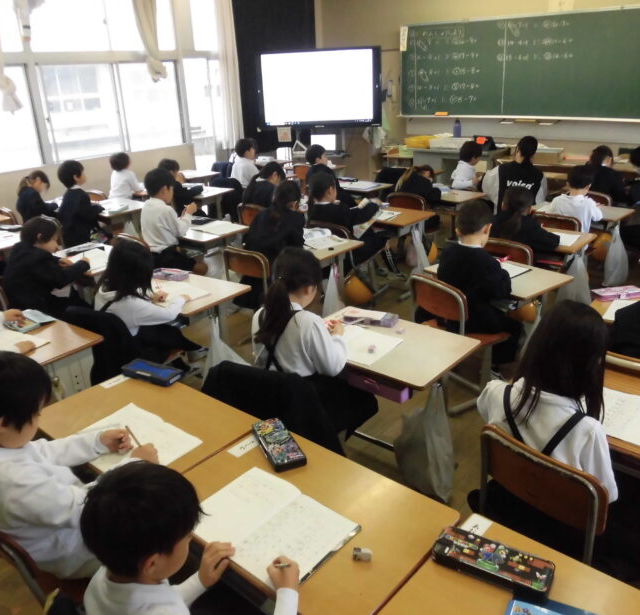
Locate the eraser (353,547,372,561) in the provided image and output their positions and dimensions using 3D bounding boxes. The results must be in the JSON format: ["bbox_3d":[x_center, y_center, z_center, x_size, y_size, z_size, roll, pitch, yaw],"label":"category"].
[{"bbox_3d":[0.095,0.549,1.262,0.037,0.020,0.016,0,22,4],"label":"eraser"}]

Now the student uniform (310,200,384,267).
[{"bbox_3d":[0.211,-0.540,4.067,0.400,0.460,0.580,16,28,37],"label":"student uniform"}]

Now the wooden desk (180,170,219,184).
[{"bbox_3d":[-1.494,-1.242,6.533,0.650,0.580,0.450,16,28,37],"label":"wooden desk"}]

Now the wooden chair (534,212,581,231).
[{"bbox_3d":[1.838,-0.429,4.303,0.420,0.560,0.370,-22,29,-38],"label":"wooden chair"}]

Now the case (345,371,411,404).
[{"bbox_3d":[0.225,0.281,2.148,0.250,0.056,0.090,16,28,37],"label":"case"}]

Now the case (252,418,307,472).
[{"bbox_3d":[-0.119,0.394,1.647,0.084,0.028,0.216,-11,24,-21],"label":"case"}]

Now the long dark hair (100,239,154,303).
[{"bbox_3d":[-0.849,-0.162,2.481,0.200,0.265,0.220,15,27,35],"label":"long dark hair"}]

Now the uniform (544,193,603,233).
[{"bbox_3d":[1.763,-0.631,4.014,0.340,0.460,0.400,-22,29,-40],"label":"uniform"}]

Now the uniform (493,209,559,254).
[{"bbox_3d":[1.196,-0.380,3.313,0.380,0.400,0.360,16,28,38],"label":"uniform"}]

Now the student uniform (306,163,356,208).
[{"bbox_3d":[0.106,-1.076,5.269,0.360,0.500,0.380,16,28,37],"label":"student uniform"}]

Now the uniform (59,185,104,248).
[{"bbox_3d":[-1.916,-0.716,4.570,0.370,0.470,0.430,16,28,37],"label":"uniform"}]

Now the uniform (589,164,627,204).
[{"bbox_3d":[2.282,-0.915,4.595,0.320,0.460,0.360,-19,28,-37],"label":"uniform"}]

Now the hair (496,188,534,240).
[{"bbox_3d":[1.196,-0.580,3.448,0.200,0.300,0.220,16,29,38],"label":"hair"}]

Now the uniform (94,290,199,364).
[{"bbox_3d":[-0.844,0.085,2.751,0.380,0.440,0.480,16,29,38],"label":"uniform"}]

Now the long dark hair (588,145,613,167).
[{"bbox_3d":[2.305,-1.251,4.689,0.190,0.230,0.220,16,29,38],"label":"long dark hair"}]

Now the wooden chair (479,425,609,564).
[{"bbox_3d":[0.777,0.620,1.850,0.420,0.570,0.370,-21,29,-37],"label":"wooden chair"}]

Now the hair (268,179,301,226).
[{"bbox_3d":[-0.194,-0.610,3.280,0.180,0.270,0.200,17,29,39],"label":"hair"}]

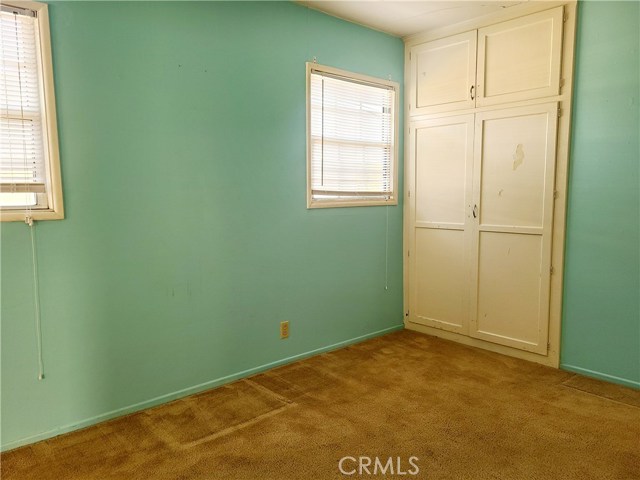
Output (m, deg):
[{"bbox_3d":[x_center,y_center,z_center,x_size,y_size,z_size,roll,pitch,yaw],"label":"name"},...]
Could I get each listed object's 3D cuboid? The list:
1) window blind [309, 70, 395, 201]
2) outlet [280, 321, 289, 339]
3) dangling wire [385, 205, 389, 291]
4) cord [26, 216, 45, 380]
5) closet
[{"bbox_3d":[0.275,-0.770,3.661,0.899,0.870,0.040,-5,8,-42],"label":"window blind"},{"bbox_3d":[-0.240,0.626,3.328,0.072,0.116,0.010,-5,8,-42],"label":"outlet"},{"bbox_3d":[0.558,0.065,3.954,0.025,0.712,0.025,-5,8,-42],"label":"dangling wire"},{"bbox_3d":[-1.337,0.284,2.264,0.040,0.785,0.030,-5,8,-42],"label":"cord"},{"bbox_3d":[1.362,-0.399,3.788,0.500,2.442,1.317,-5,8,-42],"label":"closet"}]

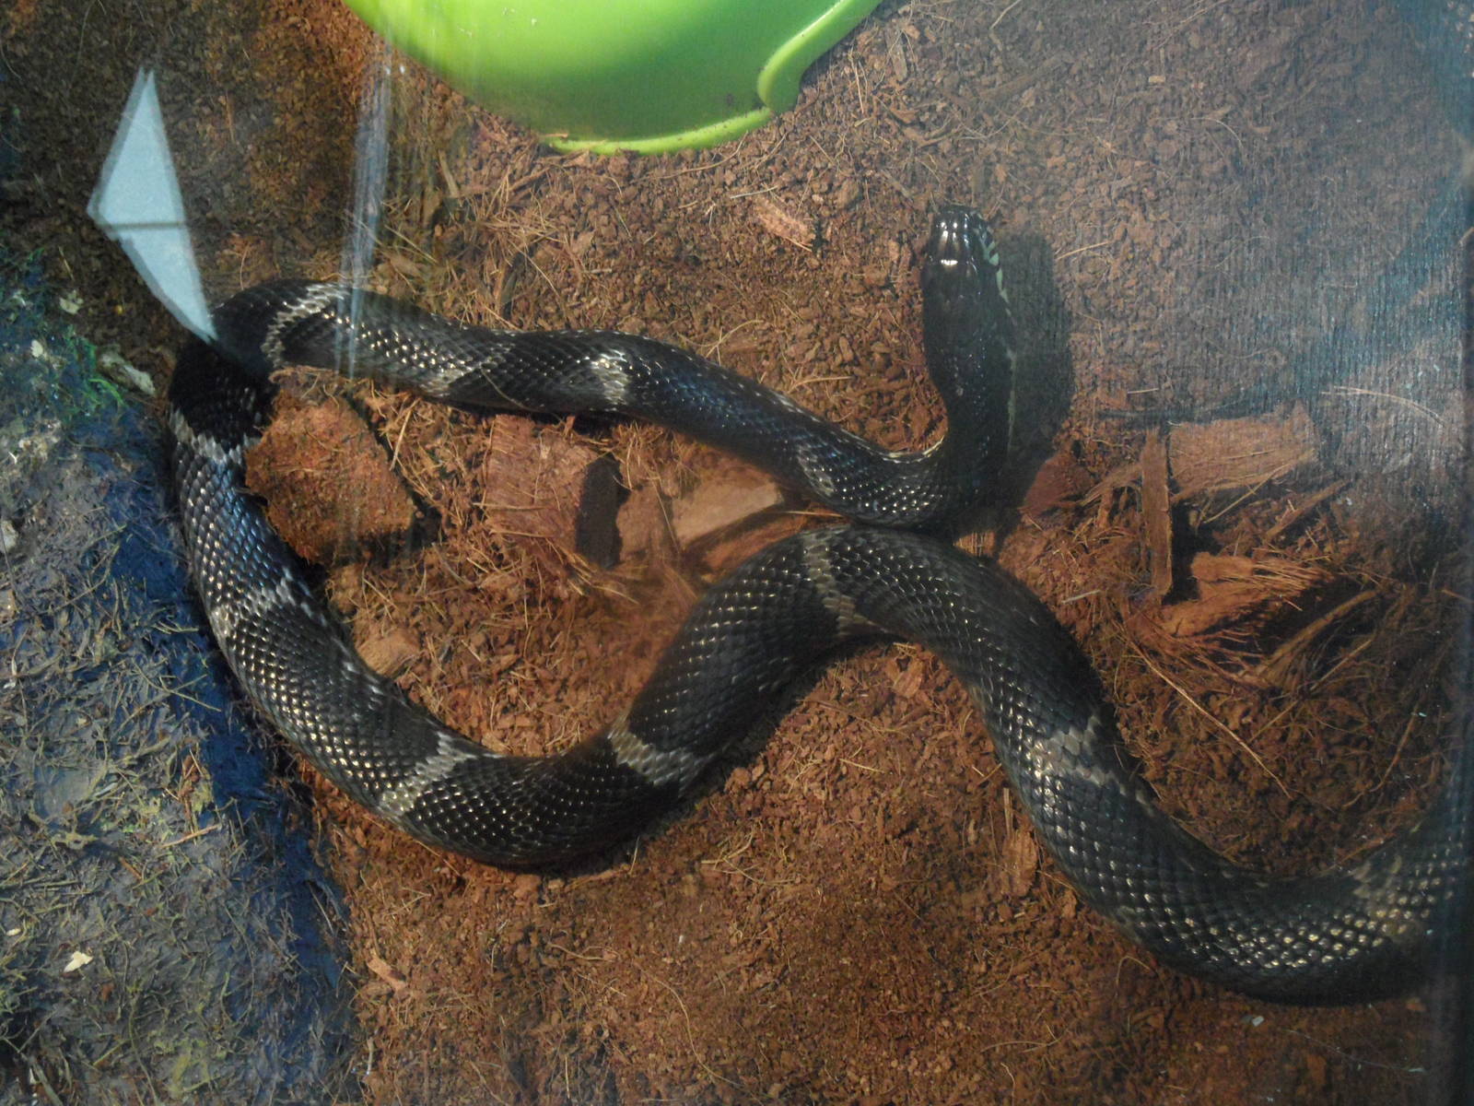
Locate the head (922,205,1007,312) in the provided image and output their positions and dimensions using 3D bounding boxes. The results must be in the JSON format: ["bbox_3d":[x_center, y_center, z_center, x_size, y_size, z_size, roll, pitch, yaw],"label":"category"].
[{"bbox_3d":[0.064,-0.083,0.600,0.022,0.016,0.031,-7,66,9],"label":"head"}]

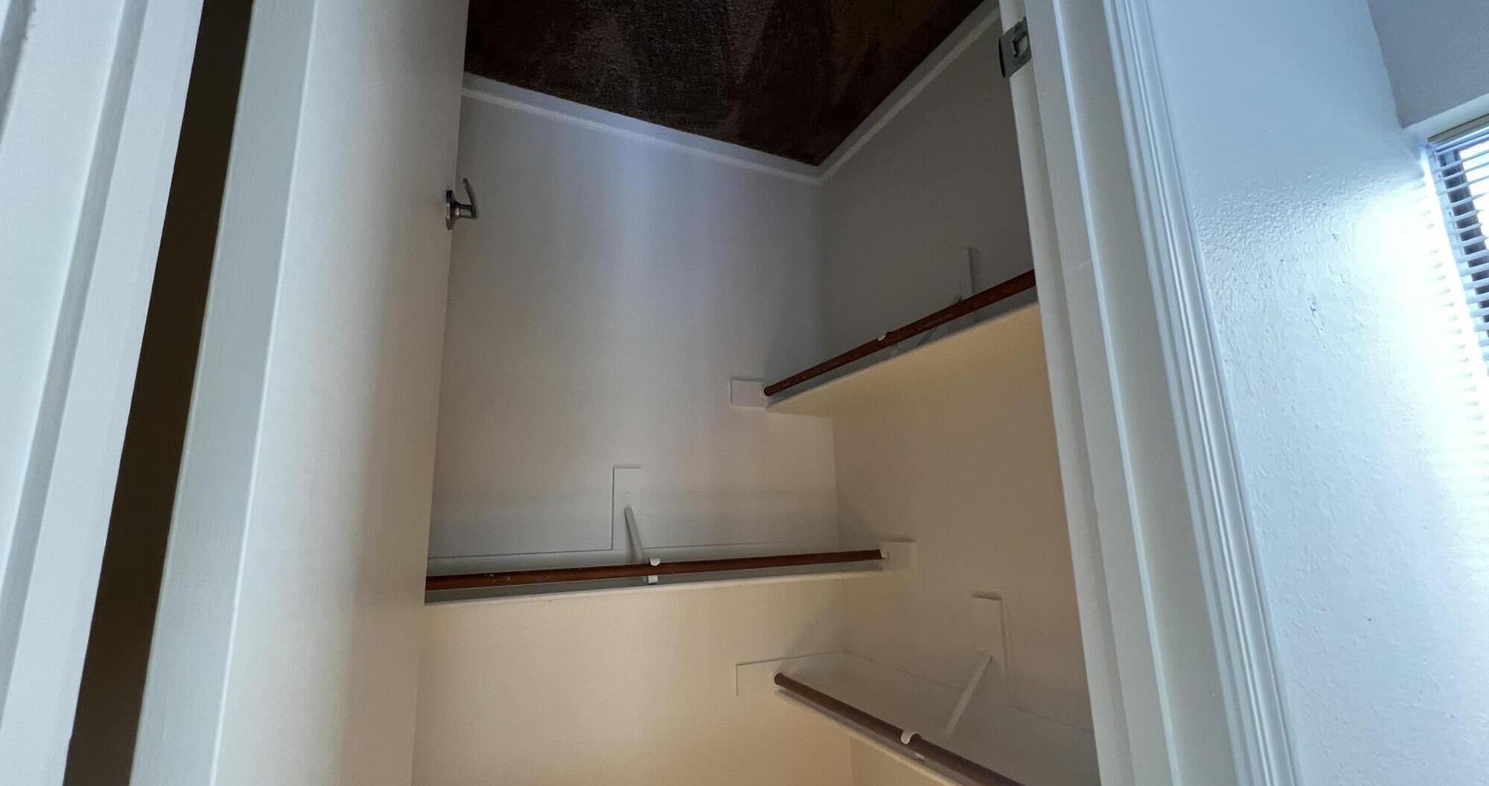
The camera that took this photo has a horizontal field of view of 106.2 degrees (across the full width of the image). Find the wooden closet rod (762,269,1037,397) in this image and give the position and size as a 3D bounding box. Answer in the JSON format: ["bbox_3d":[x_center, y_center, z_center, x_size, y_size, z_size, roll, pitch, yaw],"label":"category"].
[{"bbox_3d":[0.382,-0.141,1.462,0.034,0.034,1.360,5,166,-26],"label":"wooden closet rod"}]

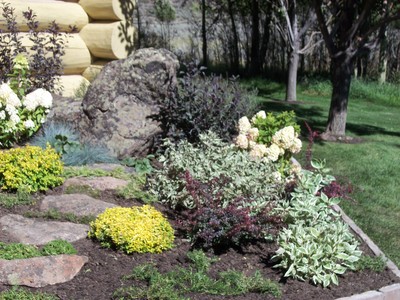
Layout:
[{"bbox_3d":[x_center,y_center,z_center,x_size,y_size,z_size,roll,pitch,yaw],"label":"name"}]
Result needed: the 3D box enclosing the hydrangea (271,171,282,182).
[{"bbox_3d":[0.560,0.194,5.500,0.088,0.084,0.084,0,12,0],"label":"hydrangea"}]

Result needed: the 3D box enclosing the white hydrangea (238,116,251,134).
[{"bbox_3d":[0.382,-0.210,6.450,0.105,0.150,0.105,0,9,0],"label":"white hydrangea"}]

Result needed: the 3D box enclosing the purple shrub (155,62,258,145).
[{"bbox_3d":[0.061,-0.415,7.000,0.970,0.800,0.880,0,9,0],"label":"purple shrub"}]

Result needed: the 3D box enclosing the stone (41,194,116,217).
[{"bbox_3d":[-0.891,0.421,5.600,0.600,0.090,0.400,0,9,0],"label":"stone"}]

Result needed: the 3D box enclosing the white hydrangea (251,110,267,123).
[{"bbox_3d":[0.510,-0.292,6.550,0.135,0.110,0.120,0,9,0],"label":"white hydrangea"}]

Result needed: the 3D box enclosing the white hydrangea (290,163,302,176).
[{"bbox_3d":[0.720,0.145,5.600,0.089,0.099,0.085,0,12,0],"label":"white hydrangea"}]

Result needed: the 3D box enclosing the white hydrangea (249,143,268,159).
[{"bbox_3d":[0.440,0.004,5.650,0.150,0.114,0.114,0,12,0],"label":"white hydrangea"}]

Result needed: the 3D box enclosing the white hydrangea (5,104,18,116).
[{"bbox_3d":[-1.606,-0.337,6.400,0.119,0.097,0.097,0,12,0],"label":"white hydrangea"}]

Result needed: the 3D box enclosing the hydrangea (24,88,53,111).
[{"bbox_3d":[-1.376,-0.430,6.400,0.235,0.185,0.200,0,9,0],"label":"hydrangea"}]

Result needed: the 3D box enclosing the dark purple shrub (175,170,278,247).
[{"bbox_3d":[0.176,0.368,4.650,0.631,0.390,0.500,0,12,0],"label":"dark purple shrub"}]

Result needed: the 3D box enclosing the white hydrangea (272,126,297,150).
[{"bbox_3d":[0.714,-0.097,6.350,0.200,0.200,0.180,0,9,0],"label":"white hydrangea"}]

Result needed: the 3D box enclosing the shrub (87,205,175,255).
[{"bbox_3d":[-0.451,0.524,4.950,0.570,0.320,0.520,0,9,0],"label":"shrub"}]

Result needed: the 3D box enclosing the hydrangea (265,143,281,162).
[{"bbox_3d":[0.608,0.021,6.300,0.135,0.160,0.130,0,9,0],"label":"hydrangea"}]

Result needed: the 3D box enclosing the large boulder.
[{"bbox_3d":[-0.629,-0.415,6.700,0.874,0.900,0.700,0,12,0],"label":"large boulder"}]

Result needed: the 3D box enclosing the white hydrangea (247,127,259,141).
[{"bbox_3d":[0.409,-0.129,5.850,0.093,0.104,0.089,0,12,0],"label":"white hydrangea"}]

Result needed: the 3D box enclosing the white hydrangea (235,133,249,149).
[{"bbox_3d":[0.318,-0.073,5.750,0.107,0.116,0.102,0,12,0],"label":"white hydrangea"}]

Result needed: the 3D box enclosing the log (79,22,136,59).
[{"bbox_3d":[-0.950,-1.136,7.770,0.500,0.370,0.370,9,13,42],"label":"log"}]

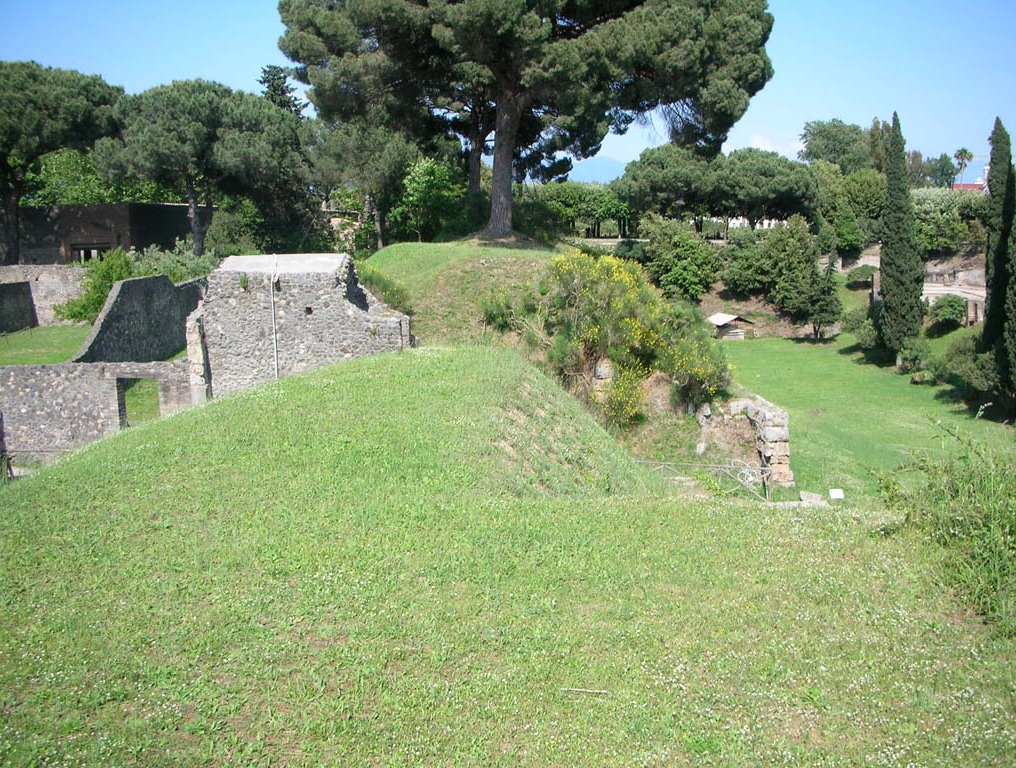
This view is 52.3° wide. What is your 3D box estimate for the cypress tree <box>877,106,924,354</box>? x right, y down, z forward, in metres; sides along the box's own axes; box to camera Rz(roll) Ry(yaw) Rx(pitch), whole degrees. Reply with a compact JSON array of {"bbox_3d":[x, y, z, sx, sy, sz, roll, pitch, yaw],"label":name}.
[{"bbox_3d":[21.019,-7.772,55.307,2.450,13.200,2.450,0,10,0],"label":"cypress tree"}]

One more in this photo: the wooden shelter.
[{"bbox_3d":[14.139,-3.700,66.574,2.595,1.486,2.401,-4,11,-22],"label":"wooden shelter"}]

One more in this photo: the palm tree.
[{"bbox_3d":[79.729,-35.172,181.632,3.900,12.600,3.900,0,10,0],"label":"palm tree"}]

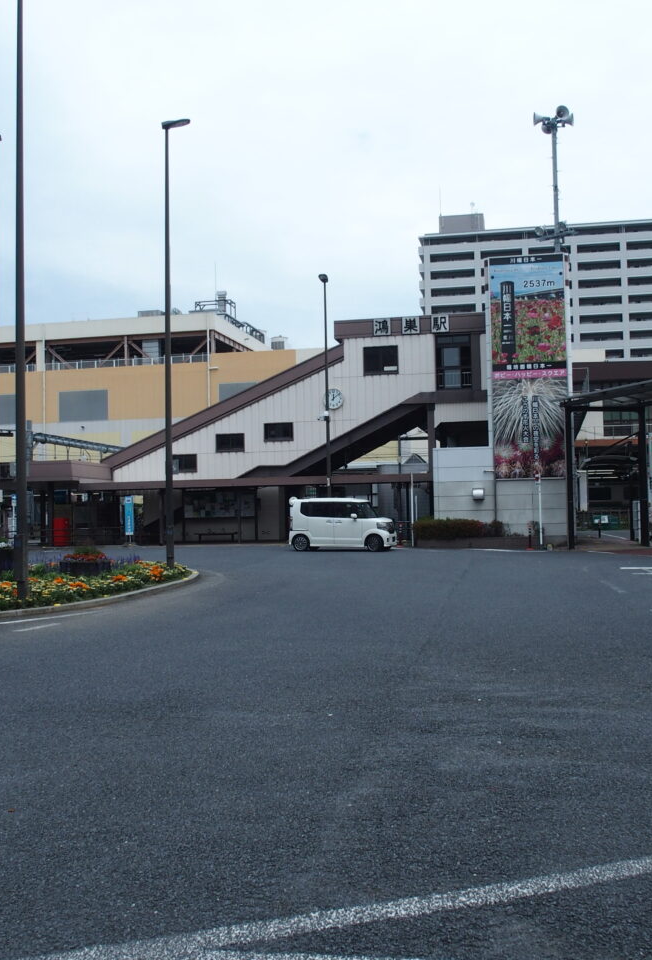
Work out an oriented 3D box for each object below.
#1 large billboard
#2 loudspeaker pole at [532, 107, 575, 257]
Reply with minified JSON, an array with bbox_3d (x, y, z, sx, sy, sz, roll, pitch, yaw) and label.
[{"bbox_3d":[6.744,-3.741,34.398,2.500,7.450,0.200,-1,-2,11],"label":"large billboard"},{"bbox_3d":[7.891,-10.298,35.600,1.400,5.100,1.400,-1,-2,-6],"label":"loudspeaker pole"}]

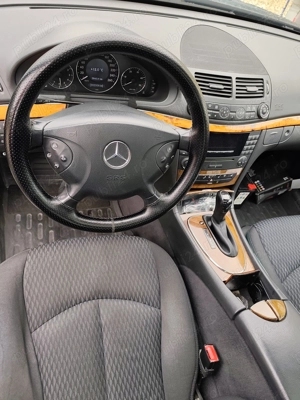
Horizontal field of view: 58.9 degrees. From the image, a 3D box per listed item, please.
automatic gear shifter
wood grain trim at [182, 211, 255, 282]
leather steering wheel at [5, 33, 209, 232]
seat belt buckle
[{"bbox_3d":[0.247,0.071,0.814,0.080,0.125,0.170,-3,51,-21],"label":"automatic gear shifter"},{"bbox_3d":[0.225,0.135,0.830,0.185,0.030,0.250,-3,47,-21],"label":"wood grain trim"},{"bbox_3d":[-0.066,-0.109,0.531,0.385,0.385,0.085,-3,29,-21],"label":"leather steering wheel"},{"bbox_3d":[0.163,0.443,0.732,0.030,0.070,0.042,-3,31,-21],"label":"seat belt buckle"}]

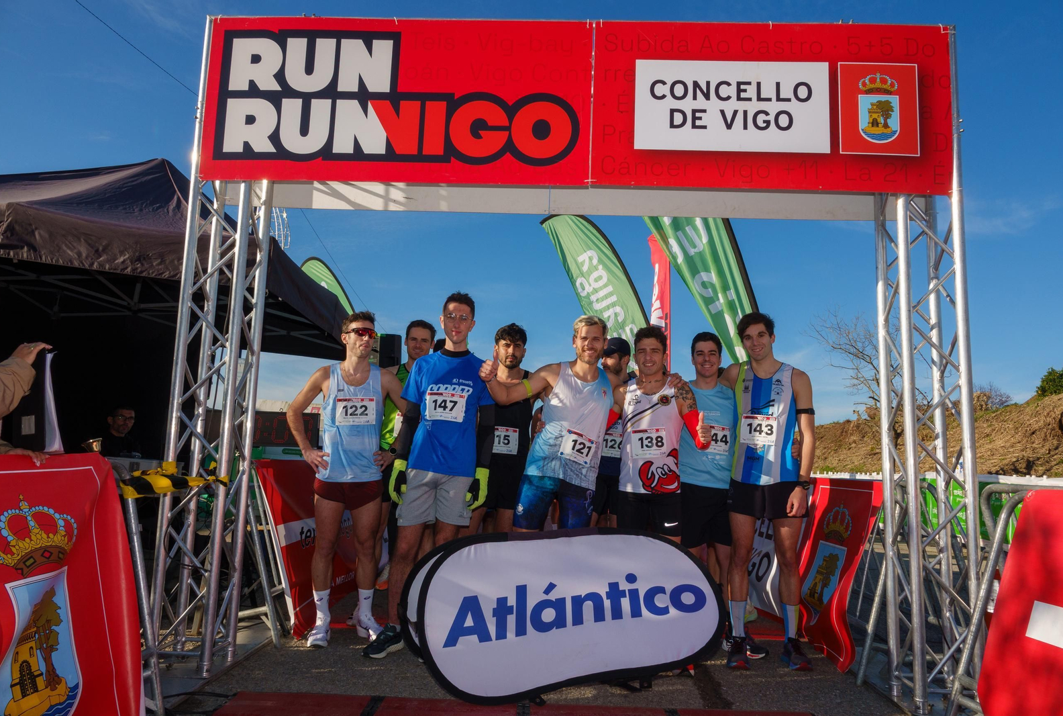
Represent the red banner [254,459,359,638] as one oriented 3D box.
[{"bbox_3d":[-1.395,1.110,4.615,0.320,0.930,1.600,2,-7,2],"label":"red banner"}]

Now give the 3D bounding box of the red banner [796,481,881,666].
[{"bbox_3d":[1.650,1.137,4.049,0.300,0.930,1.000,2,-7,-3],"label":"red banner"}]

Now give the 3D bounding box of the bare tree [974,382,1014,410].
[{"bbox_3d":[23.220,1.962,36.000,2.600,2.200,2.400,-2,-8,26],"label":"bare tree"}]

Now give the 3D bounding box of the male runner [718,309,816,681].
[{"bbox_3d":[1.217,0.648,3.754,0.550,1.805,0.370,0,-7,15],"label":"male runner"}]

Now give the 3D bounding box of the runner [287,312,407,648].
[{"bbox_3d":[-1.007,0.616,3.930,0.650,1.768,0.380,3,-7,-8],"label":"runner"}]

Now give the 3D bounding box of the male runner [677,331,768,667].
[{"bbox_3d":[1.039,0.702,3.948,0.570,1.730,0.380,1,-7,8],"label":"male runner"}]

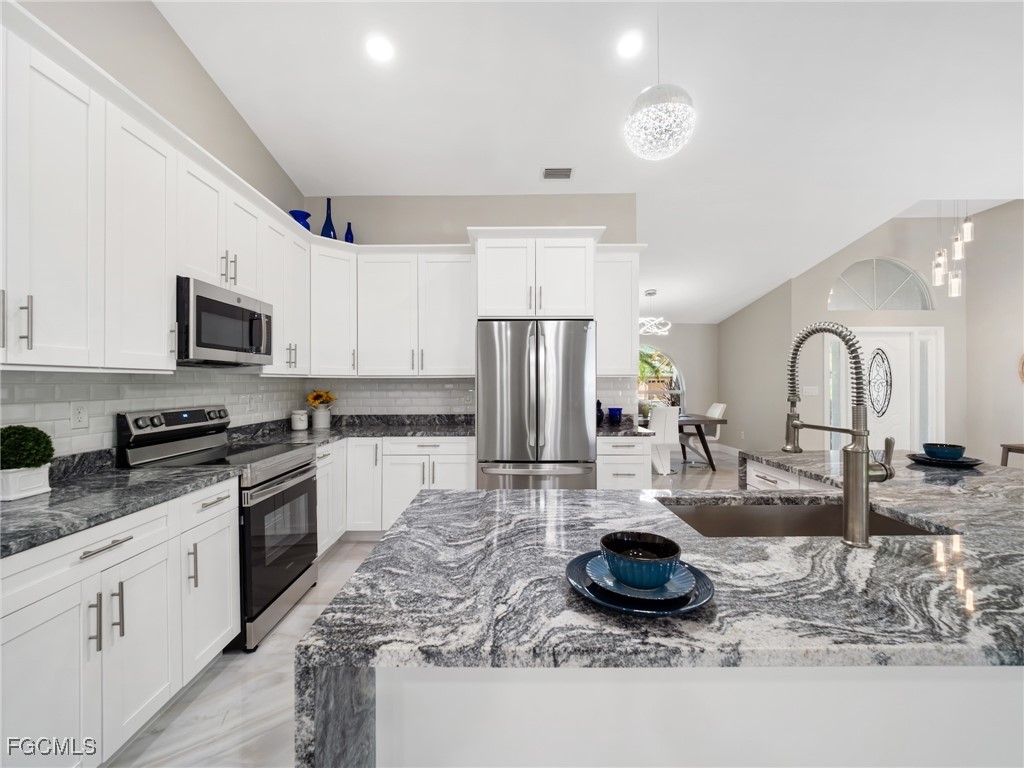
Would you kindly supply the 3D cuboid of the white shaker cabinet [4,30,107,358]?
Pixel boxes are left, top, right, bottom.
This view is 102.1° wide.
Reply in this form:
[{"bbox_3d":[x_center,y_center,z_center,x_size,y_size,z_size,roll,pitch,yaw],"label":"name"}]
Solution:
[{"bbox_3d":[-1.804,-0.602,1.510,0.333,1.079,0.343,0,0,0],"label":"white shaker cabinet"}]

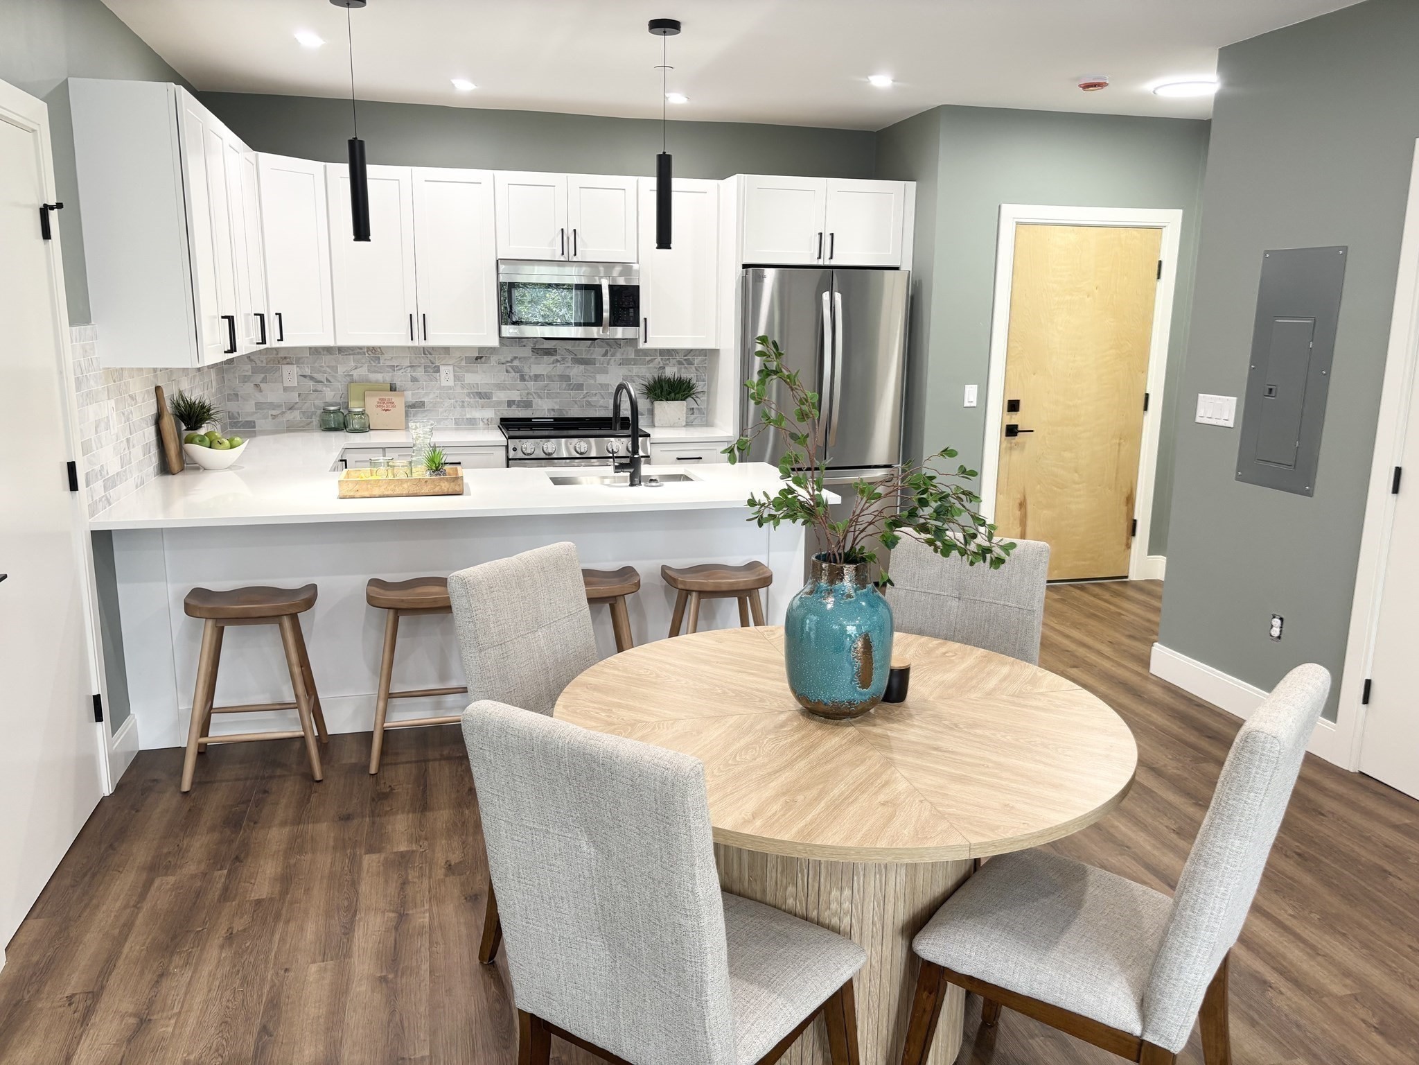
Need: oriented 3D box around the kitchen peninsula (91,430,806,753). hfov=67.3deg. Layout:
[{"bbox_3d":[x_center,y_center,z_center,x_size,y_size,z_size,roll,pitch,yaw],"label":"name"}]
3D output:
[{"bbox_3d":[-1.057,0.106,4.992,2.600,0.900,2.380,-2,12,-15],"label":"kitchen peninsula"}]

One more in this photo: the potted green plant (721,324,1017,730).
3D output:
[{"bbox_3d":[0.332,0.003,2.220,0.600,0.785,0.440,1,12,0],"label":"potted green plant"}]

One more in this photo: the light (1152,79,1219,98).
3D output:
[{"bbox_3d":[2.280,-2.098,5.055,0.335,0.030,0.335,-2,12,-15],"label":"light"}]

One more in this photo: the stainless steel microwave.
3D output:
[{"bbox_3d":[-0.800,-1.291,5.954,0.765,0.412,0.420,-2,12,-15],"label":"stainless steel microwave"}]

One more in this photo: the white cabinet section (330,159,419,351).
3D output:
[{"bbox_3d":[-1.779,-1.455,5.671,0.423,0.909,0.330,-2,12,-14],"label":"white cabinet section"}]

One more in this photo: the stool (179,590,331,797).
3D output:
[{"bbox_3d":[-1.592,0.512,3.723,0.455,0.640,0.365,-2,12,-15],"label":"stool"}]

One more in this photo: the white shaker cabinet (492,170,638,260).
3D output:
[{"bbox_3d":[-0.801,-1.720,5.887,0.765,0.456,0.330,-2,12,-15],"label":"white shaker cabinet"}]

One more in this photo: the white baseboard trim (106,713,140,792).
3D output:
[{"bbox_3d":[-2.032,0.764,3.702,0.022,0.142,0.350,-2,12,-15],"label":"white baseboard trim"}]

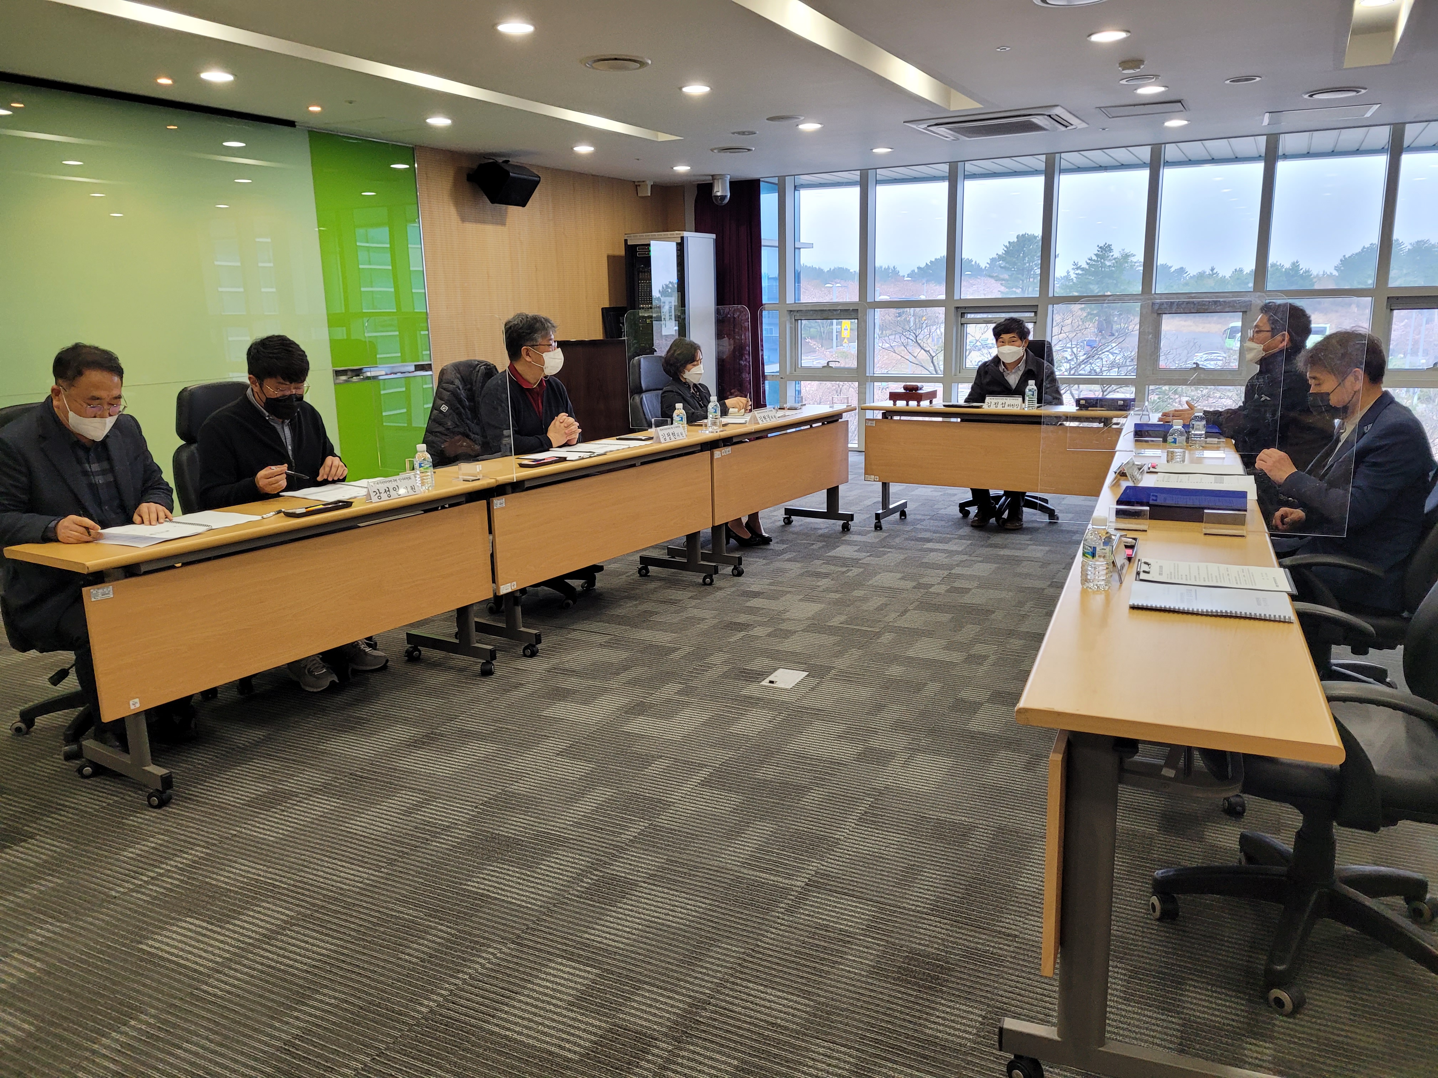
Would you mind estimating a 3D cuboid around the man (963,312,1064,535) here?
[{"bbox_3d":[1.804,-0.736,6.687,0.570,1.250,0.660,3,13,20],"label":"man"}]

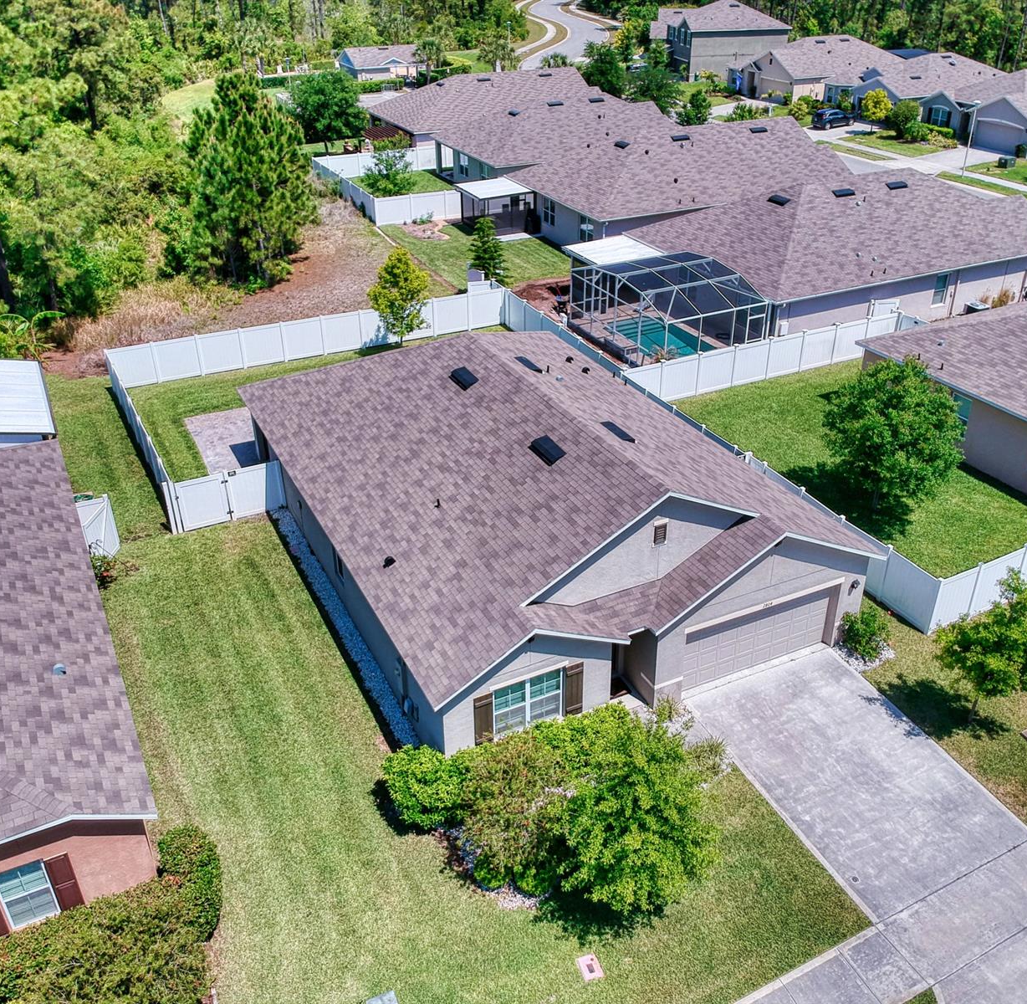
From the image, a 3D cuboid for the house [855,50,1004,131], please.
[{"bbox_3d":[46.268,-47.592,109.377,20.300,5.850,14.600,-14,32,-22],"label":"house"}]

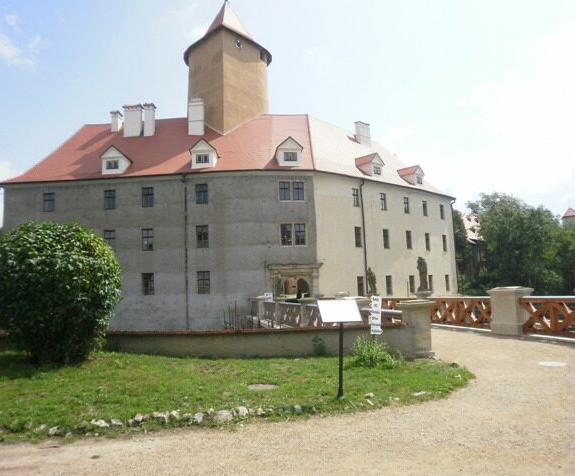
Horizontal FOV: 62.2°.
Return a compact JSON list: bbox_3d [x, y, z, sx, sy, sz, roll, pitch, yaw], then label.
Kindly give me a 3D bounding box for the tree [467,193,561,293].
[{"bbox_3d":[28.434,0.944,60.000,11.500,13.000,11.000,-2,-6,0],"label":"tree"}]

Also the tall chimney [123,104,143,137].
[{"bbox_3d":[-14.287,-10.816,43.900,1.750,3.000,0.950,-2,-6,6],"label":"tall chimney"}]

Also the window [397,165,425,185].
[{"bbox_3d":[13.486,-6.847,52.500,2.150,2.250,2.700,3,-8,-43],"label":"window"}]

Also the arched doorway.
[{"bbox_3d":[1.295,4.209,38.600,1.150,1.950,0.500,-1,-6,-4],"label":"arched doorway"}]

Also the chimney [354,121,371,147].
[{"bbox_3d":[8.289,-11.504,52.500,1.750,2.700,0.950,3,-8,-43],"label":"chimney"}]

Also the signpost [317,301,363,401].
[{"bbox_3d":[0.743,1.585,6.750,0.580,1.380,0.330,-1,-6,-8],"label":"signpost"}]

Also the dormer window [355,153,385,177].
[{"bbox_3d":[8.001,-7.126,47.400,2.300,2.400,2.700,3,-8,-43],"label":"dormer window"}]

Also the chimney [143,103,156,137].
[{"bbox_3d":[-12.627,-10.859,43.700,1.000,3.050,0.950,-2,-6,6],"label":"chimney"}]

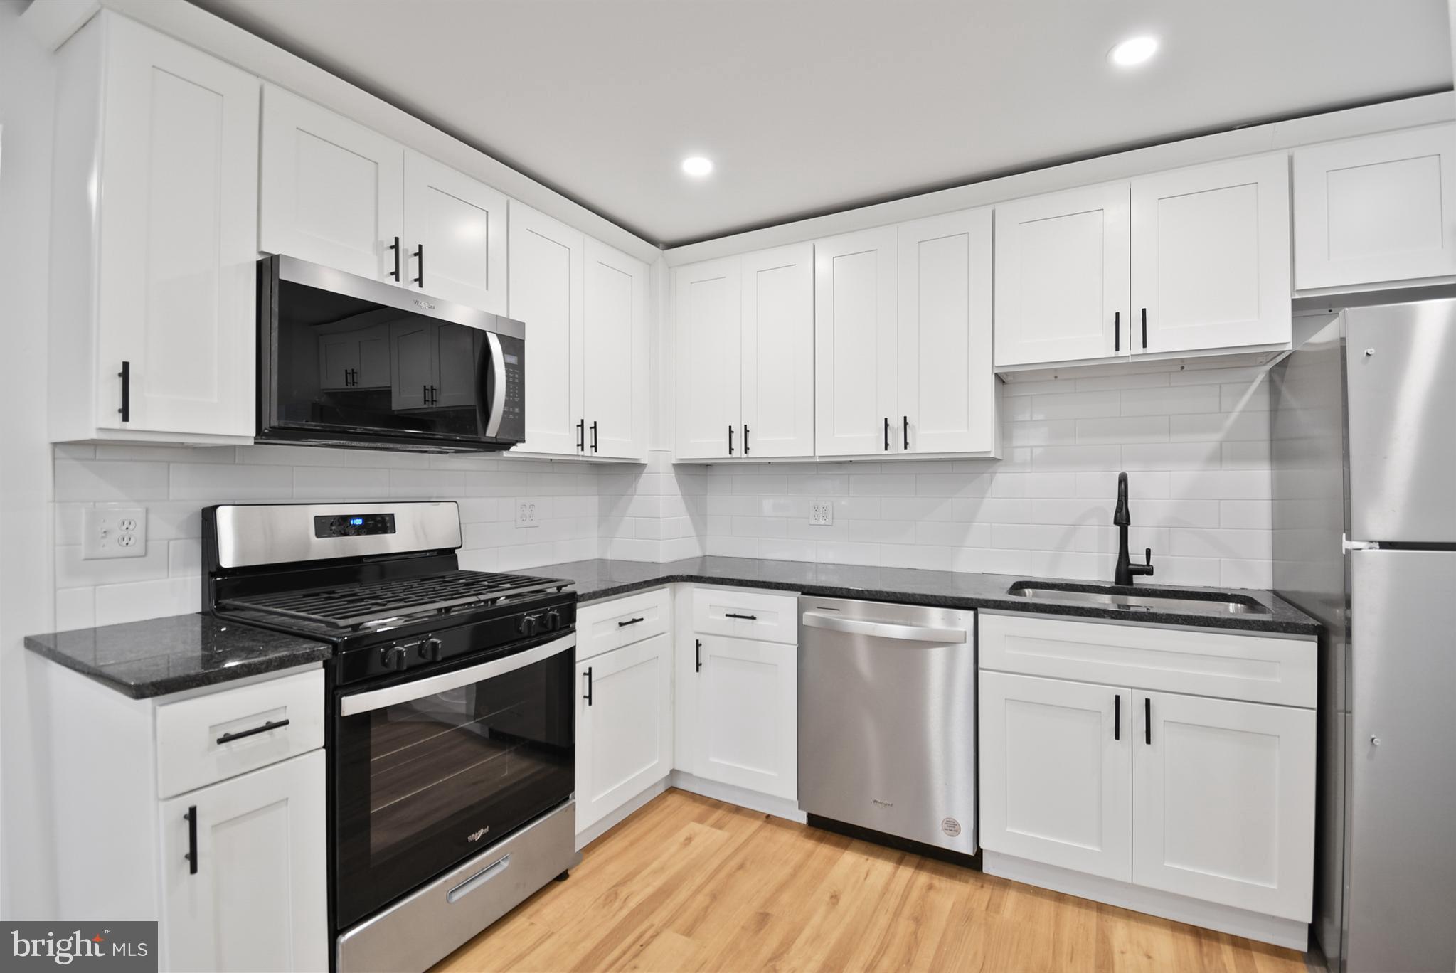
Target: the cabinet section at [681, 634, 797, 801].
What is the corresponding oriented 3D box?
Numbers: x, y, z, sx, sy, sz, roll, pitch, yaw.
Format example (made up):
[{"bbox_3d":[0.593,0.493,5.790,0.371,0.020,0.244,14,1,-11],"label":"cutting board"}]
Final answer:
[{"bbox_3d":[0.177,0.882,2.644,0.500,0.577,0.610,0,1,26],"label":"cabinet section"}]

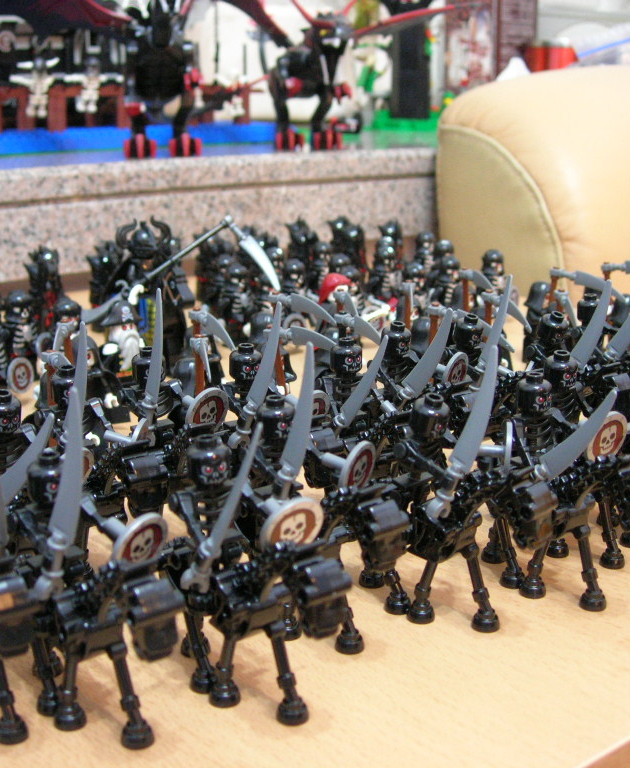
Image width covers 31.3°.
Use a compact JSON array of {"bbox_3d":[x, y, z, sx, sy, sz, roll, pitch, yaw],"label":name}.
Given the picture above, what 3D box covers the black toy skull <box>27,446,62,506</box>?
[{"bbox_3d":[-0.064,0.022,0.271,0.010,0.011,0.010,2,14,0],"label":"black toy skull"}]

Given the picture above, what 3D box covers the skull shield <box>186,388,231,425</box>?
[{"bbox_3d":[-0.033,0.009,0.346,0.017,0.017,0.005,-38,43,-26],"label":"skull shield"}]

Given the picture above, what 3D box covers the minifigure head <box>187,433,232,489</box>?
[{"bbox_3d":[-0.026,0.019,0.279,0.010,0.011,0.010,-3,15,1],"label":"minifigure head"}]

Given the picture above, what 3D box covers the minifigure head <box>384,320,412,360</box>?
[{"bbox_3d":[0.029,-0.015,0.391,0.010,0.011,0.010,0,16,0],"label":"minifigure head"}]

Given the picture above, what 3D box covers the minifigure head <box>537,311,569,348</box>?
[{"bbox_3d":[0.085,-0.019,0.402,0.010,0.011,0.010,3,21,-33],"label":"minifigure head"}]

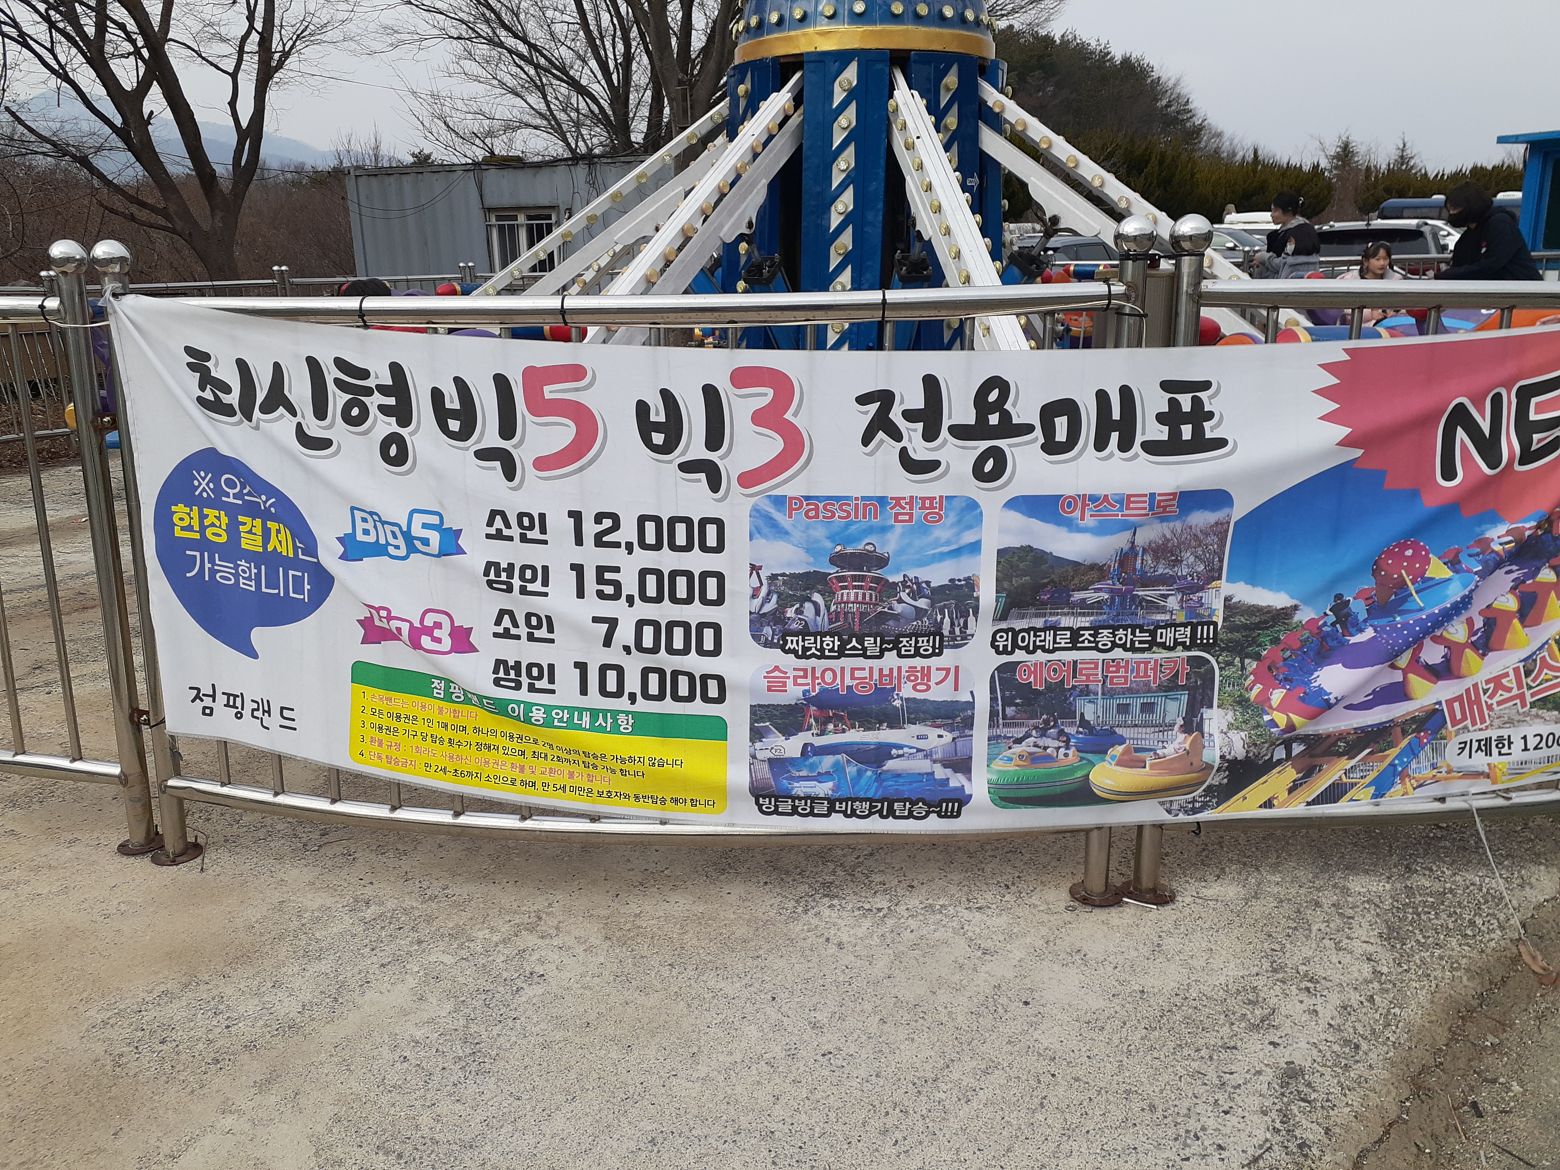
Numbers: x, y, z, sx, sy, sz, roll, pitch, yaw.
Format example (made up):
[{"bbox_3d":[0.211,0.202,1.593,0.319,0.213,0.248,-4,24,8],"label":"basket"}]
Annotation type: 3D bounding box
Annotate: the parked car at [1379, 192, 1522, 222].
[{"bbox_3d":[17.233,-7.787,28.569,5.800,2.400,2.000,0,13,2],"label":"parked car"}]

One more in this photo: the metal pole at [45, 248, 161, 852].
[{"bbox_3d":[-1.478,-0.055,2.673,0.100,1.356,0.100,-2,14,-12],"label":"metal pole"}]

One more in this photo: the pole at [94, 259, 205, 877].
[{"bbox_3d":[-1.359,-0.037,2.611,0.100,1.351,0.100,-2,14,-12],"label":"pole"}]

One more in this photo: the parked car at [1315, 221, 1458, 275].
[{"bbox_3d":[9.238,-4.843,19.616,1.880,1.720,4.750,4,14,18],"label":"parked car"}]

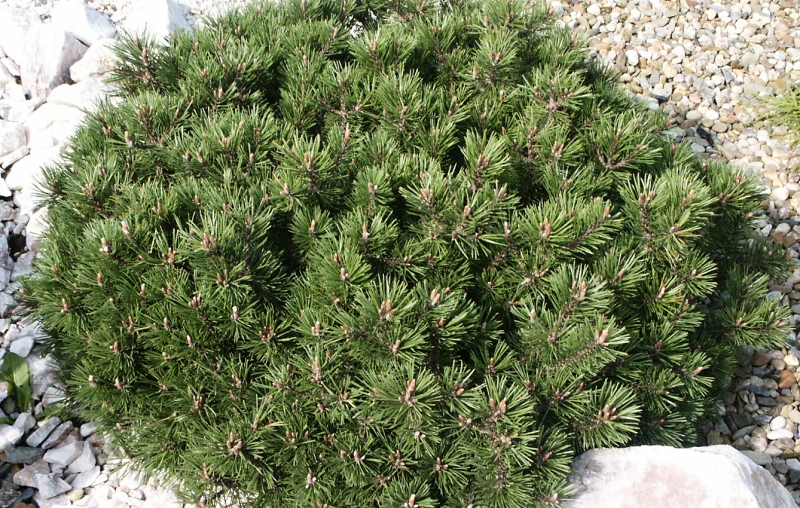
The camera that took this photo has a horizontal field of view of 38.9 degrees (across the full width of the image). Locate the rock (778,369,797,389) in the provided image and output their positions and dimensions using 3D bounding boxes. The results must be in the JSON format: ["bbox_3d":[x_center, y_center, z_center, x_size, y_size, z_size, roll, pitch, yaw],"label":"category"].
[{"bbox_3d":[0.633,0.203,1.851,0.028,0.020,0.028,0,42,0],"label":"rock"}]

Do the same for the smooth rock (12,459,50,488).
[{"bbox_3d":[-0.555,0.331,1.702,0.060,0.030,0.040,0,42,0],"label":"smooth rock"}]

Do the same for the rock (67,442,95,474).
[{"bbox_3d":[-0.487,0.310,1.726,0.044,0.030,0.044,0,42,0],"label":"rock"}]

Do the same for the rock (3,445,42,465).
[{"bbox_3d":[-0.578,0.307,1.733,0.060,0.025,0.030,0,42,0],"label":"rock"}]

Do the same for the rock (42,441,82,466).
[{"bbox_3d":[-0.516,0.305,1.732,0.061,0.028,0.034,-14,44,-15],"label":"rock"}]

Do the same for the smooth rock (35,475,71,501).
[{"bbox_3d":[-0.518,0.348,1.687,0.053,0.026,0.034,0,42,0],"label":"smooth rock"}]

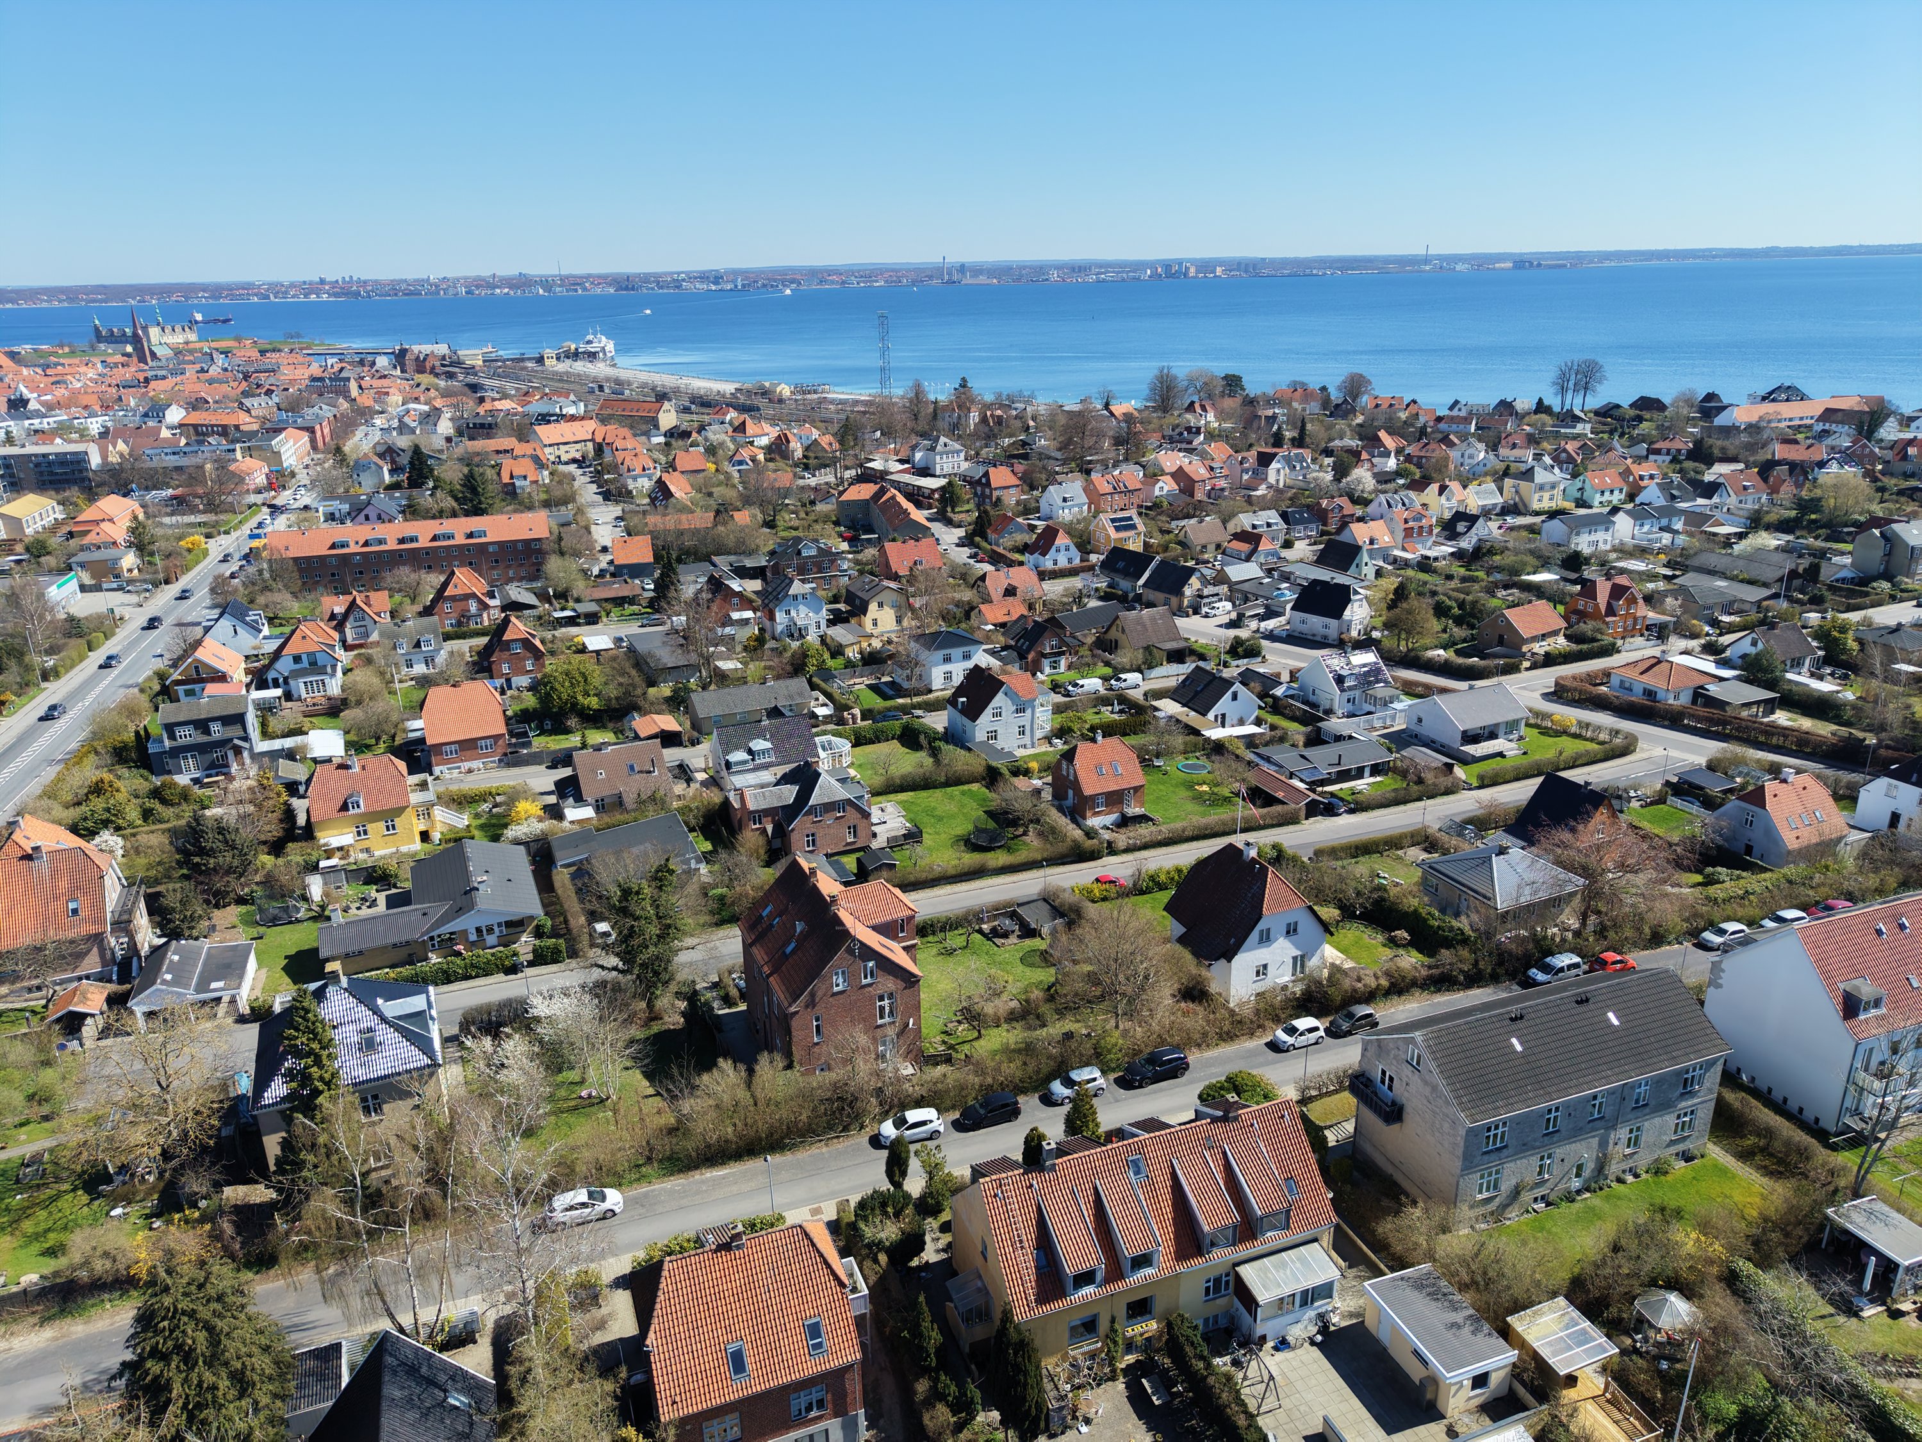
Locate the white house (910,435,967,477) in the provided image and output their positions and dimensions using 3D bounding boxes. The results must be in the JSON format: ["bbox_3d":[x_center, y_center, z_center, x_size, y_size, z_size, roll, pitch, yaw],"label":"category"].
[{"bbox_3d":[-7.316,-84.888,424.522,13.600,11.200,11.200,-8,20,-20],"label":"white house"}]

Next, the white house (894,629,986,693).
[{"bbox_3d":[-3.148,-9.458,197.742,11.110,7.650,7.590,-10,21,-24],"label":"white house"}]

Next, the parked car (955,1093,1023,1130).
[{"bbox_3d":[1.900,24.900,85.600,4.100,1.480,1.780,-8,20,-18],"label":"parked car"}]

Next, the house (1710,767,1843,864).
[{"bbox_3d":[78.347,8.597,127.194,8.100,7.300,8.300,-9,20,-21],"label":"house"}]

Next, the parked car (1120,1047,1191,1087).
[{"bbox_3d":[13.320,23.200,89.700,4.420,1.600,1.840,-8,20,-18],"label":"parked car"}]

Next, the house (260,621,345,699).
[{"bbox_3d":[-95.298,-8.641,193.176,10.300,9.400,9.800,-10,21,-24],"label":"house"}]

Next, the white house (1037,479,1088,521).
[{"bbox_3d":[26.283,-55.444,335.983,9.600,8.090,7.440,-12,22,-29],"label":"white house"}]

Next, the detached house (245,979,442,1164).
[{"bbox_3d":[-38.891,21.305,84.896,10.580,10.790,10.920,-9,20,-23],"label":"detached house"}]

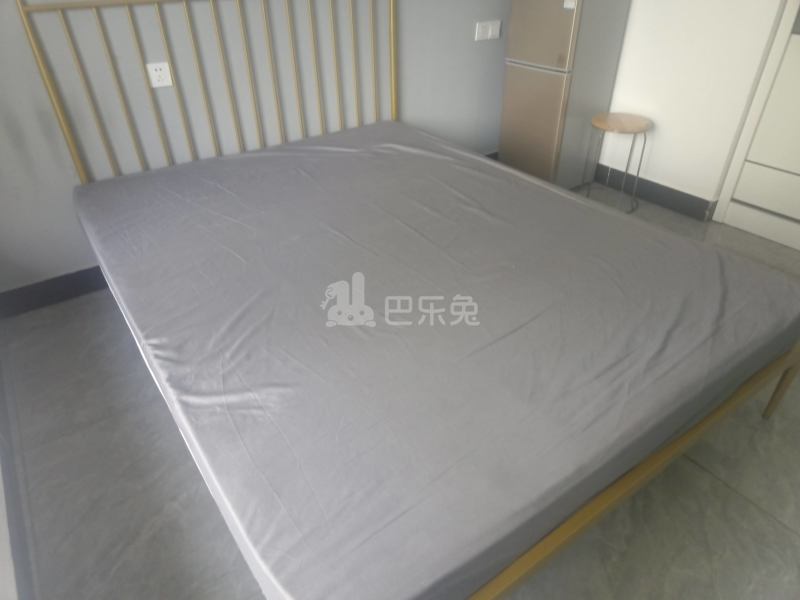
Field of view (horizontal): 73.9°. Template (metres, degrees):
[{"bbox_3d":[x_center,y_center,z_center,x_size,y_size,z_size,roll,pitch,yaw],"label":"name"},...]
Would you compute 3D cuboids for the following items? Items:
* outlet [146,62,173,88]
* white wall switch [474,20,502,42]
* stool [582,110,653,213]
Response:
[{"bbox_3d":[-0.938,-0.878,2.078,0.086,0.086,0.010,-23,40,-28],"label":"outlet"},{"bbox_3d":[0.484,-1.477,2.914,0.172,0.086,0.010,-23,40,-28],"label":"white wall switch"},{"bbox_3d":[1.138,-0.730,2.829,0.305,0.438,0.305,-23,40,-28],"label":"stool"}]

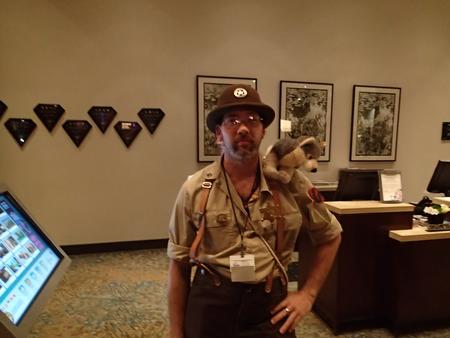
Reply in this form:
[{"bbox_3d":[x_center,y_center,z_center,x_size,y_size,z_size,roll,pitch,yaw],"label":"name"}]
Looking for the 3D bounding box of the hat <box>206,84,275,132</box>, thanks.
[{"bbox_3d":[0.061,-0.261,1.297,0.275,0.145,0.310,-2,-7,-2],"label":"hat"}]

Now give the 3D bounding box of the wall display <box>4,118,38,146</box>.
[{"bbox_3d":[-2.589,-0.448,4.140,0.370,0.361,0.030,-1,5,-15],"label":"wall display"}]

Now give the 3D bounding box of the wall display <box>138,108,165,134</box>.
[{"bbox_3d":[-1.018,-0.654,4.529,0.370,0.361,0.030,-1,5,-15],"label":"wall display"}]

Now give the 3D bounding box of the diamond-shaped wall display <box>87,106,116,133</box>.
[{"bbox_3d":[-1.636,-0.648,4.369,0.370,0.361,0.030,-1,5,-15],"label":"diamond-shaped wall display"}]

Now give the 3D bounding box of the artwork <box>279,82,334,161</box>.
[{"bbox_3d":[1.280,-0.725,5.121,0.907,1.243,0.035,-1,5,-15],"label":"artwork"}]

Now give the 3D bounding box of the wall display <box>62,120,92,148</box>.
[{"bbox_3d":[-1.947,-0.454,4.306,0.370,0.361,0.030,-1,5,-15],"label":"wall display"}]

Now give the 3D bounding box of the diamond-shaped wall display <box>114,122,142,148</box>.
[{"bbox_3d":[-1.322,-0.460,4.468,0.370,0.361,0.030,-1,5,-15],"label":"diamond-shaped wall display"}]

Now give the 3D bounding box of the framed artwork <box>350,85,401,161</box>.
[{"bbox_3d":[2.526,-0.737,5.444,0.907,1.243,0.035,-1,5,-15],"label":"framed artwork"}]

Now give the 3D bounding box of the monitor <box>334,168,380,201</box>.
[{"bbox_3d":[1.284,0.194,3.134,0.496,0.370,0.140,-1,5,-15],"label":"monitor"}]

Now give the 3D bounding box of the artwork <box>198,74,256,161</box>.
[{"bbox_3d":[0.039,-0.714,4.799,0.907,1.243,0.035,-1,5,-15],"label":"artwork"}]

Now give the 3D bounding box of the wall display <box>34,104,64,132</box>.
[{"bbox_3d":[-2.260,-0.642,4.207,0.370,0.361,0.030,-1,5,-15],"label":"wall display"}]

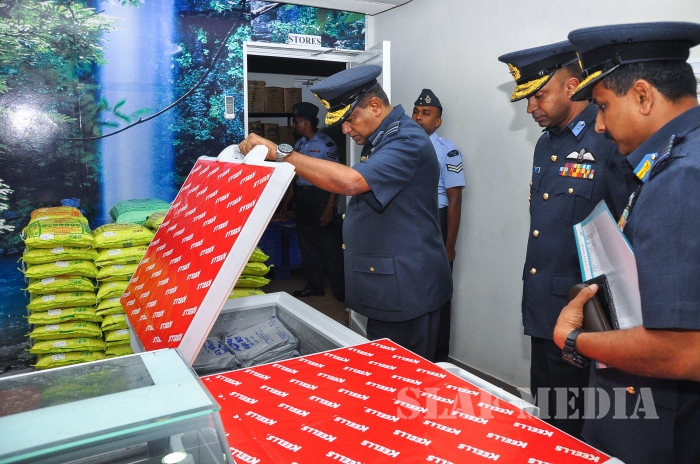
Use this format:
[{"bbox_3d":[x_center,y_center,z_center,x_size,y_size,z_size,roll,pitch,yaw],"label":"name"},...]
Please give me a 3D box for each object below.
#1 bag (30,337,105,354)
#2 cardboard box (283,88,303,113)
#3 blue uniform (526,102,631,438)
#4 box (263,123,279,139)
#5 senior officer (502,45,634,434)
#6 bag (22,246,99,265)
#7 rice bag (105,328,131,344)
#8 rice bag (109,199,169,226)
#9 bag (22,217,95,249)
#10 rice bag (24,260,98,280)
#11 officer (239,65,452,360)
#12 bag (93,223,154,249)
[{"bbox_3d":[-1.372,0.479,2.575,0.289,0.075,0.380,-4,9,-24],"label":"bag"},{"bbox_3d":[-0.678,-1.405,5.656,0.217,0.252,0.300,-7,11,-32],"label":"cardboard box"},{"bbox_3d":[0.775,0.310,1.900,0.320,1.490,0.510,-5,10,-21],"label":"blue uniform"},{"bbox_3d":[-0.962,-1.097,6.019,0.215,0.285,0.280,-6,9,-31],"label":"box"},{"bbox_3d":[0.745,0.215,1.880,0.380,1.770,0.510,-5,10,-21],"label":"senior officer"},{"bbox_3d":[-1.506,0.089,2.719,0.322,0.086,0.380,-7,11,-32],"label":"bag"},{"bbox_3d":[-1.234,0.529,2.966,0.329,0.091,0.380,-7,11,-32],"label":"rice bag"},{"bbox_3d":[-1.195,-0.125,2.991,0.295,0.100,0.420,-5,9,-29],"label":"rice bag"},{"bbox_3d":[-1.379,-0.002,2.507,0.264,0.085,0.380,-4,9,-24],"label":"bag"},{"bbox_3d":[-1.509,0.158,2.728,0.314,0.087,0.380,-7,11,-32],"label":"rice bag"},{"bbox_3d":[0.000,0.270,1.900,0.750,1.700,0.520,-4,10,-19],"label":"officer"},{"bbox_3d":[-1.150,0.005,2.646,0.257,0.080,0.380,-5,9,-27],"label":"bag"}]

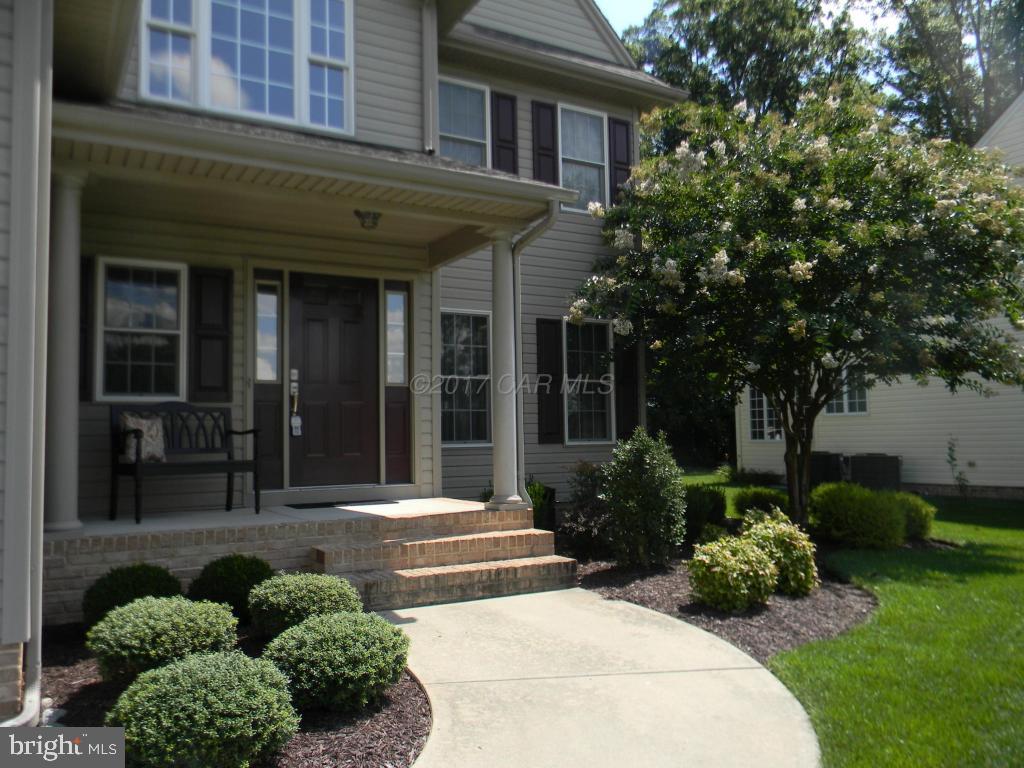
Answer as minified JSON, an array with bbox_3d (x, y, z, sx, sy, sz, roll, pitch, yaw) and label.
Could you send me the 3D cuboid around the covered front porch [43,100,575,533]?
[{"bbox_3d":[-1.637,-0.578,6.848,3.900,3.310,2.180,1,-5,-29],"label":"covered front porch"}]

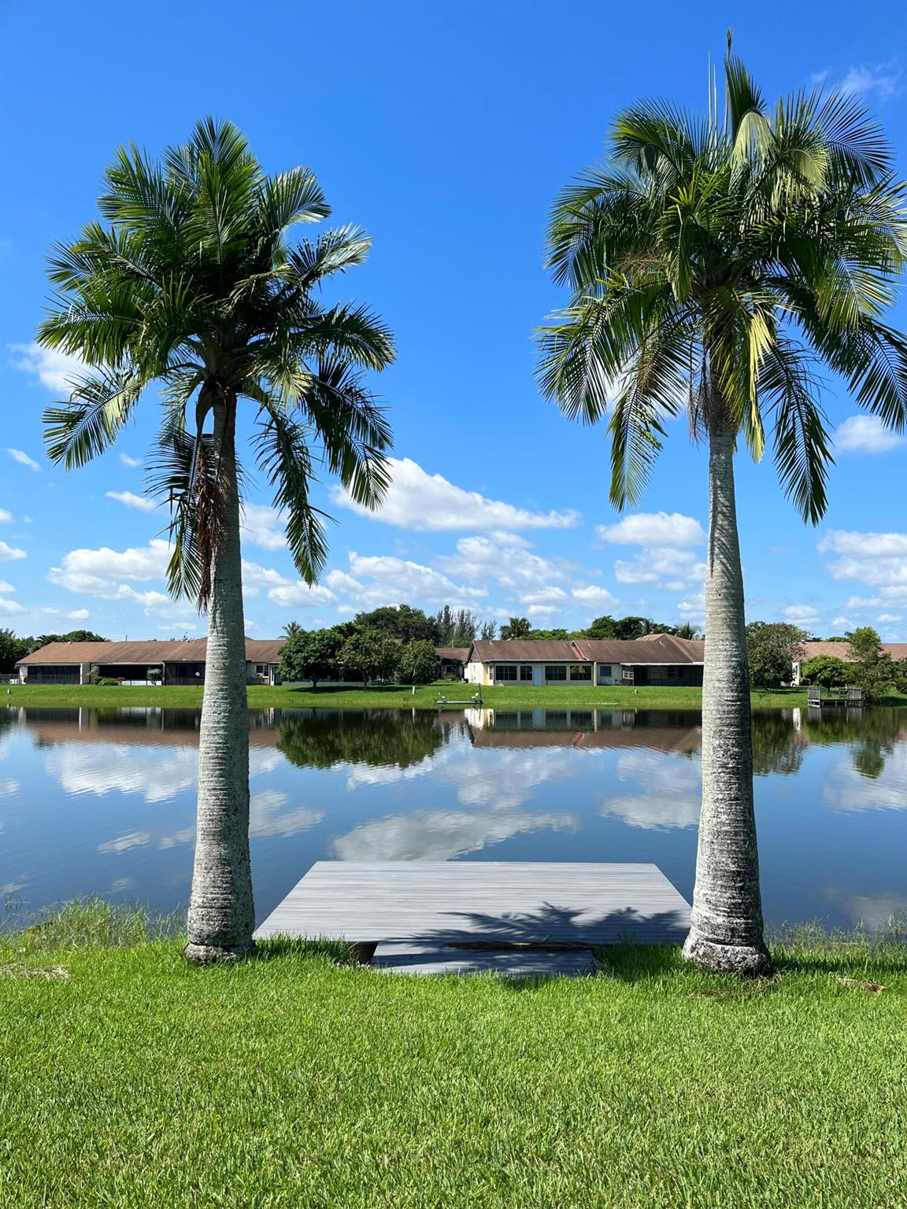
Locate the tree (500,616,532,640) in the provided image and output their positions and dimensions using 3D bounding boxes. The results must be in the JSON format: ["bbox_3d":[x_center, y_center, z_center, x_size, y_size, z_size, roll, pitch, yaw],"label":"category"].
[{"bbox_3d":[10.023,7.007,145.863,5.010,9.950,5.000,0,-4,0],"label":"tree"}]

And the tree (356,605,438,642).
[{"bbox_3d":[-8.970,5.963,144.938,13.200,11.800,12.000,0,-4,0],"label":"tree"}]

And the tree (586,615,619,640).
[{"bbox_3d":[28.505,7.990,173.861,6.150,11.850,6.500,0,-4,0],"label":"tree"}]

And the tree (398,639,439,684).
[{"bbox_3d":[-3.379,5.749,88.815,4.070,4.670,4.100,0,-4,0],"label":"tree"}]

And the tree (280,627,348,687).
[{"bbox_3d":[-13.483,5.259,86.844,6.610,5.930,6.400,0,-4,0],"label":"tree"}]

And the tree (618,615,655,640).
[{"bbox_3d":[33.012,7.614,164.872,7.500,11.300,7.500,0,-4,0],"label":"tree"}]

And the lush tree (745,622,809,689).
[{"bbox_3d":[33.244,5.220,93.865,7.200,6.930,6.800,0,-4,0],"label":"lush tree"}]

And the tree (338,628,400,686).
[{"bbox_3d":[-8.101,5.388,87.837,6.040,5.770,5.900,0,-4,0],"label":"tree"}]

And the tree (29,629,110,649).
[{"bbox_3d":[-61.076,7.850,144.806,12.000,8.020,10.500,0,-4,0],"label":"tree"}]

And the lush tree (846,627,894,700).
[{"bbox_3d":[38.408,5.415,83.827,4.500,6.740,4.300,0,-4,0],"label":"lush tree"}]

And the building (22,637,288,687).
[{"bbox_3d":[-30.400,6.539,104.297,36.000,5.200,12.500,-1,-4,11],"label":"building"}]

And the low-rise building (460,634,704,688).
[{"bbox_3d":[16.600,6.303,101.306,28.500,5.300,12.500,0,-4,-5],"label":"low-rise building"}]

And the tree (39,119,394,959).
[{"bbox_3d":[-2.397,-0.831,9.181,3.600,8.500,3.500,0,-4,0],"label":"tree"}]

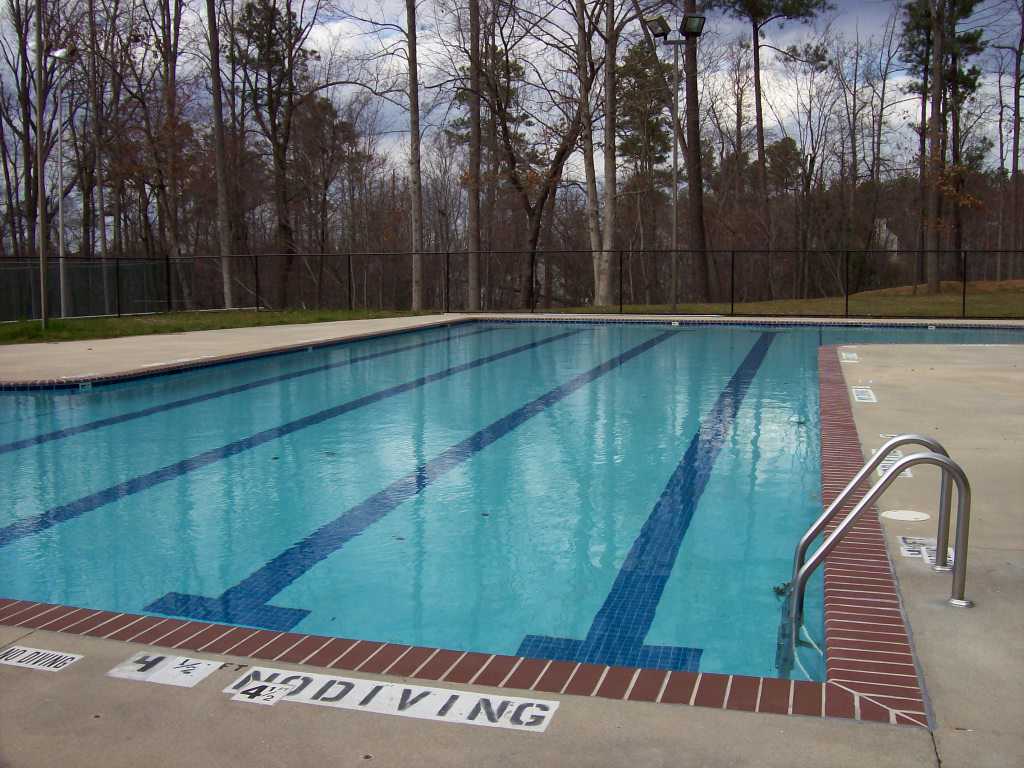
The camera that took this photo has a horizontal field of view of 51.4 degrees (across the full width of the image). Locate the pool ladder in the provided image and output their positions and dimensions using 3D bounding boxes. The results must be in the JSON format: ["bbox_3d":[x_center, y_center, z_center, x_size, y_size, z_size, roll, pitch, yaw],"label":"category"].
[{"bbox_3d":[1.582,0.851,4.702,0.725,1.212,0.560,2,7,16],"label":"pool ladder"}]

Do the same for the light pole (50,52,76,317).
[{"bbox_3d":[-13.155,-5.820,31.165,0.600,7.801,0.450,2,7,16],"label":"light pole"}]

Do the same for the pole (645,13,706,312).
[{"bbox_3d":[4.674,-6.243,30.534,1.700,8.347,0.500,2,7,16],"label":"pole"}]

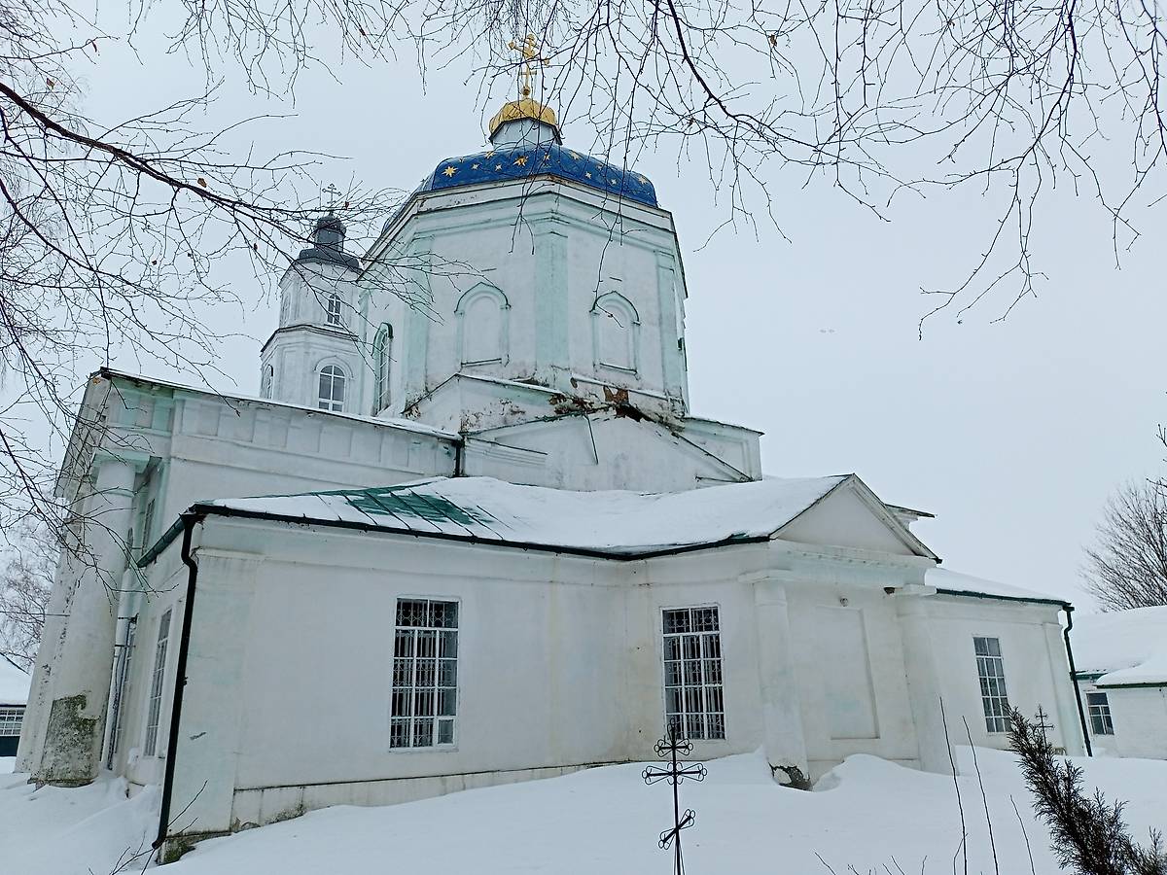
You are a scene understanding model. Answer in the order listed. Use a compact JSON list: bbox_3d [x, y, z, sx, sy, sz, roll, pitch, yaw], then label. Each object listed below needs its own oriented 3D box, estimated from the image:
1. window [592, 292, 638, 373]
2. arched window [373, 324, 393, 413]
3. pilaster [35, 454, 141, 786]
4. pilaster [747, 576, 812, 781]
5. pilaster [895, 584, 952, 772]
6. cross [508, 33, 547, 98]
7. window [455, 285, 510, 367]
[{"bbox_3d":[0.872,-2.931,25.719,1.519,2.300,0.280,11,-22,-32],"label":"window"},{"bbox_3d":[-5.731,-2.122,26.932,0.280,2.698,1.448,11,-22,-32],"label":"arched window"},{"bbox_3d":[-8.757,3.103,16.955,0.994,5.950,0.994,11,-22,-32],"label":"pilaster"},{"bbox_3d":[3.268,4.048,15.994,0.809,3.408,0.710,11,-22,-32],"label":"pilaster"},{"bbox_3d":[6.568,4.653,18.102,0.809,3.451,0.710,11,-22,-32],"label":"pilaster"},{"bbox_3d":[-2.009,-13.096,33.296,1.661,2.741,0.250,11,-22,-32],"label":"cross"},{"bbox_3d":[-2.677,-3.041,25.029,1.477,2.371,0.280,-5,-19,10],"label":"window"}]

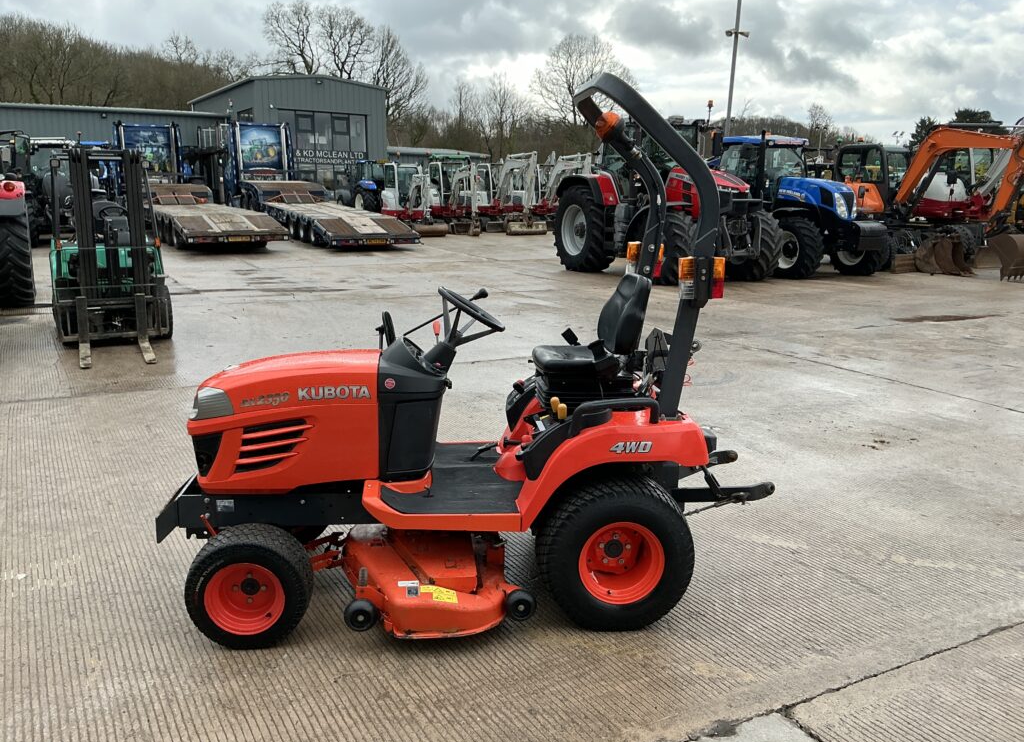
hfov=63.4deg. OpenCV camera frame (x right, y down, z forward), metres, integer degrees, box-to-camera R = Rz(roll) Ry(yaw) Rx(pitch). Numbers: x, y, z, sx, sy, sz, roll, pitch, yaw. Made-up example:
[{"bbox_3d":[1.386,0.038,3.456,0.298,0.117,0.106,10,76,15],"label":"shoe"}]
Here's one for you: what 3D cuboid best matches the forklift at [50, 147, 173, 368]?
[{"bbox_3d":[-4.370,-1.412,8.806,1.180,2.100,3.600,-5,14,-28],"label":"forklift"}]

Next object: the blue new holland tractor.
[{"bbox_3d":[6.331,-3.911,19.580,2.480,3.100,5.150,-5,14,-28],"label":"blue new holland tractor"}]

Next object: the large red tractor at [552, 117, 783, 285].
[{"bbox_3d":[3.236,-3.745,17.890,2.550,3.350,5.300,-5,14,-28],"label":"large red tractor"}]

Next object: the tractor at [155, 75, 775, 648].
[{"bbox_3d":[-0.127,-0.112,3.507,2.520,2.110,1.280,0,12,-8],"label":"tractor"}]

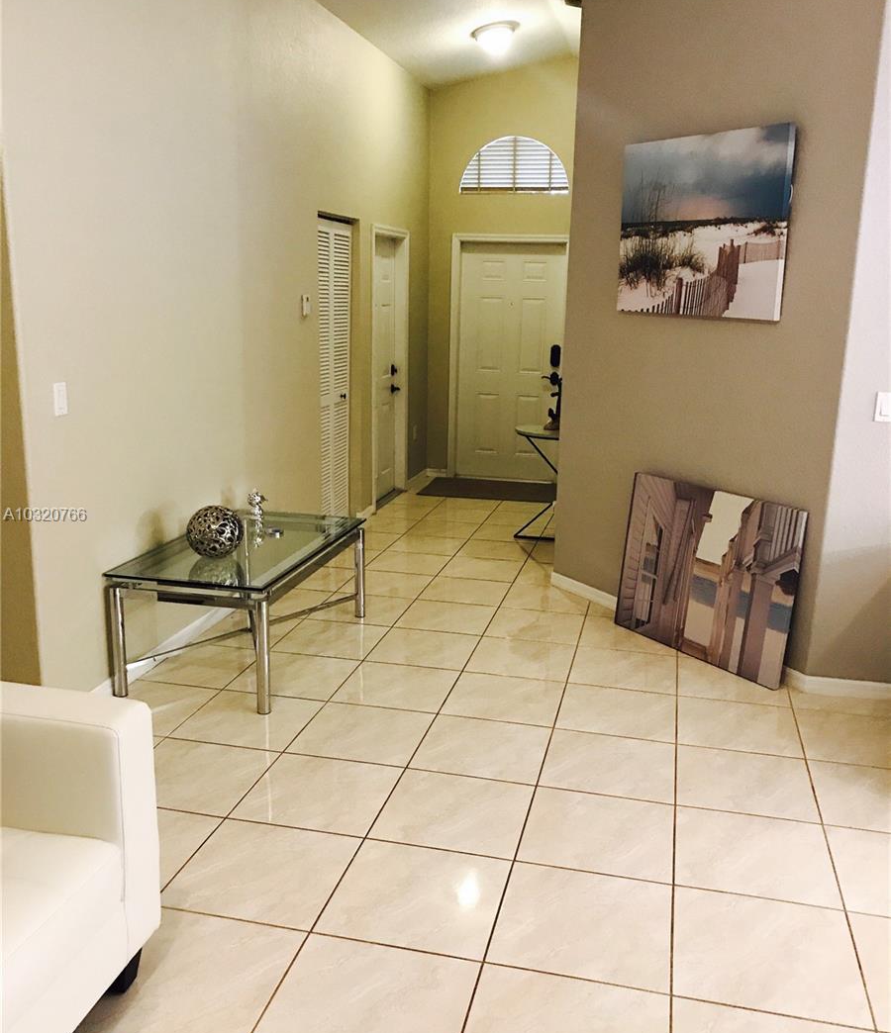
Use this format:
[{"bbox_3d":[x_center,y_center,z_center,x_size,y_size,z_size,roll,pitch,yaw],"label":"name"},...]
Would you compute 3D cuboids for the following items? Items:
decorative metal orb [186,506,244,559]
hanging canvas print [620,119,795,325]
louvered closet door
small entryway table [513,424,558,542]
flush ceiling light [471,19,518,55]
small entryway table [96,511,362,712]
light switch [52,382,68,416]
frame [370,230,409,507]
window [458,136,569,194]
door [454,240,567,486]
[{"bbox_3d":[-0.967,0.064,4.034,0.230,0.230,0.230,4,13,13],"label":"decorative metal orb"},{"bbox_3d":[1.126,-1.294,4.322,0.035,0.770,0.975,-7,15,-31],"label":"hanging canvas print"},{"bbox_3d":[-0.770,-0.875,6.321,0.040,2.030,0.750,4,14,14],"label":"louvered closet door"},{"bbox_3d":[0.872,-0.215,6.547,0.780,0.730,0.380,4,13,13],"label":"small entryway table"},{"bbox_3d":[0.354,-3.283,6.603,0.350,0.150,0.350,-5,11,15],"label":"flush ceiling light"},{"bbox_3d":[-0.875,0.372,4.358,0.690,0.510,1.270,4,13,13],"label":"small entryway table"},{"bbox_3d":[-1.386,-0.424,3.476,0.012,0.115,0.070,4,13,13],"label":"light switch"},{"bbox_3d":[-0.465,-1.163,7.489,0.120,2.100,0.980,4,13,13],"label":"frame"},{"bbox_3d":[0.575,-2.953,8.070,0.925,0.455,0.080,4,13,13],"label":"window"},{"bbox_3d":[0.572,-1.347,8.469,0.920,2.060,0.050,4,13,13],"label":"door"}]

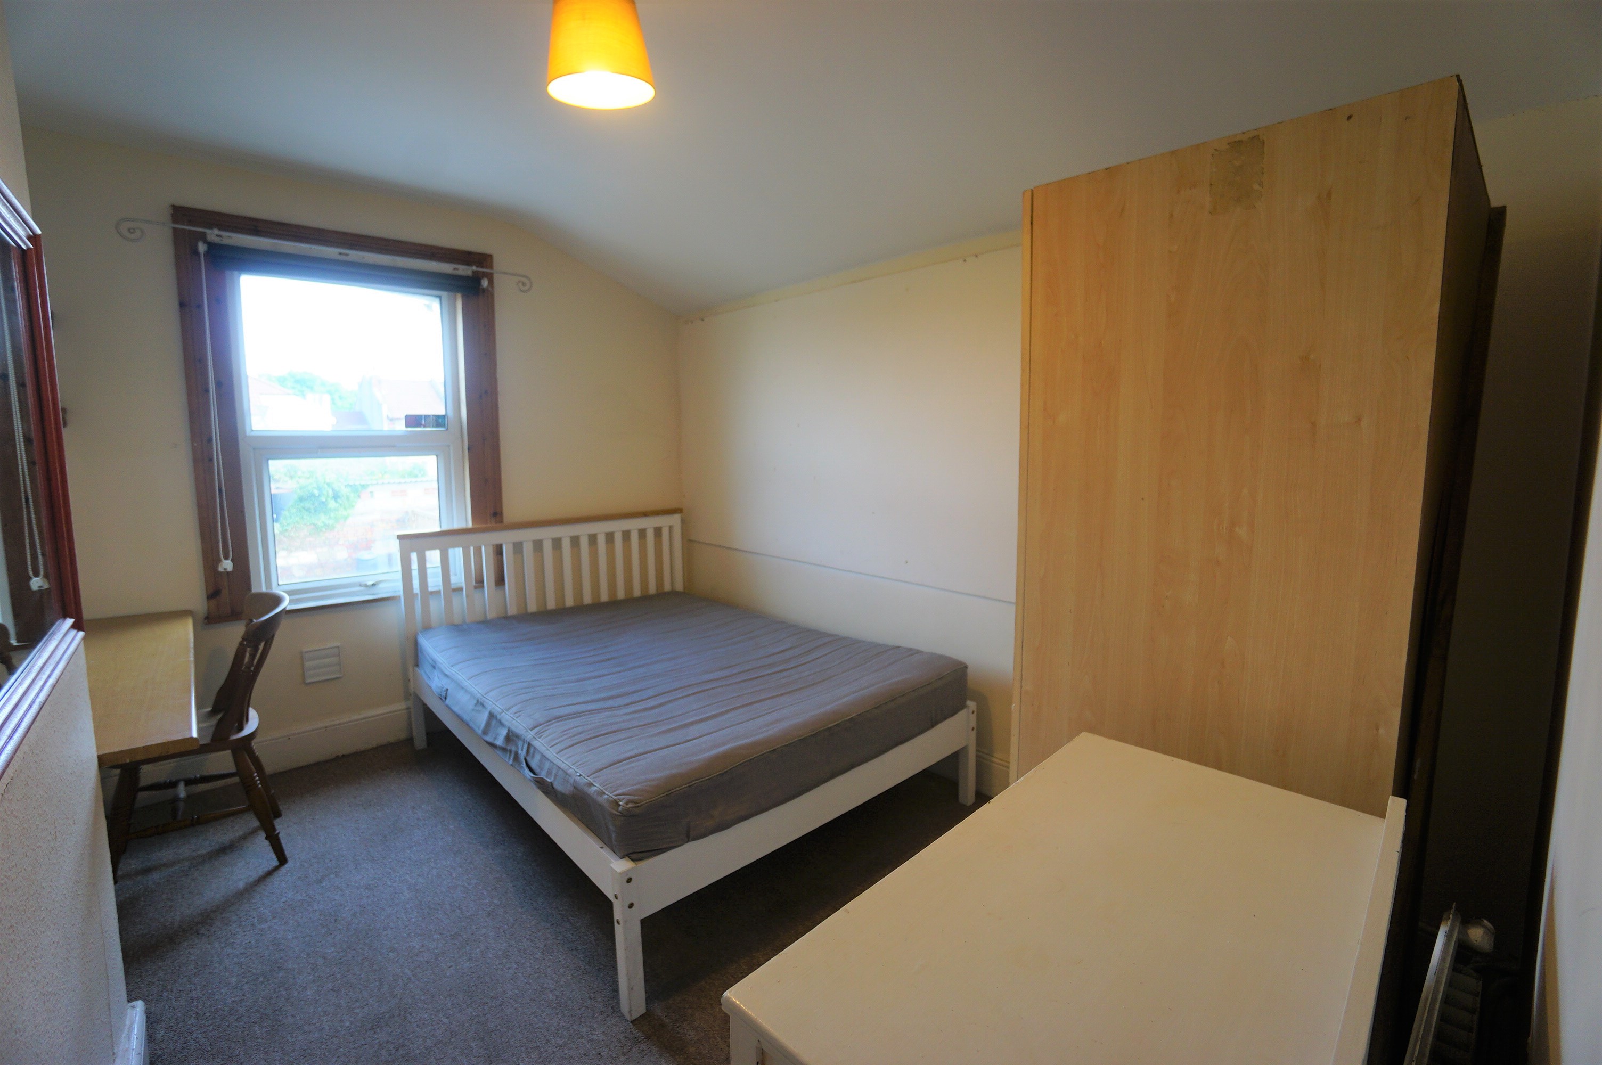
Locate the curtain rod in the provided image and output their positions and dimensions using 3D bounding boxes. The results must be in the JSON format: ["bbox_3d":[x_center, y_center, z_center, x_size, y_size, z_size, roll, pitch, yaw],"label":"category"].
[{"bbox_3d":[-1.847,-1.132,2.789,1.434,0.091,0.071,-7,10,-42],"label":"curtain rod"}]

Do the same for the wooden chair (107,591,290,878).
[{"bbox_3d":[-1.924,0.639,2.151,0.505,0.879,0.434,-6,9,-35],"label":"wooden chair"}]

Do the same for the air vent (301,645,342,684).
[{"bbox_3d":[-2.047,0.564,2.857,0.128,0.147,0.020,-7,10,-42],"label":"air vent"}]

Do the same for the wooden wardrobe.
[{"bbox_3d":[0.926,0.236,1.441,0.727,1.818,0.611,-7,10,-42],"label":"wooden wardrobe"}]

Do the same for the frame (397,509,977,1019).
[{"bbox_3d":[-0.545,0.513,2.713,1.445,0.969,1.984,-7,10,-42],"label":"frame"}]

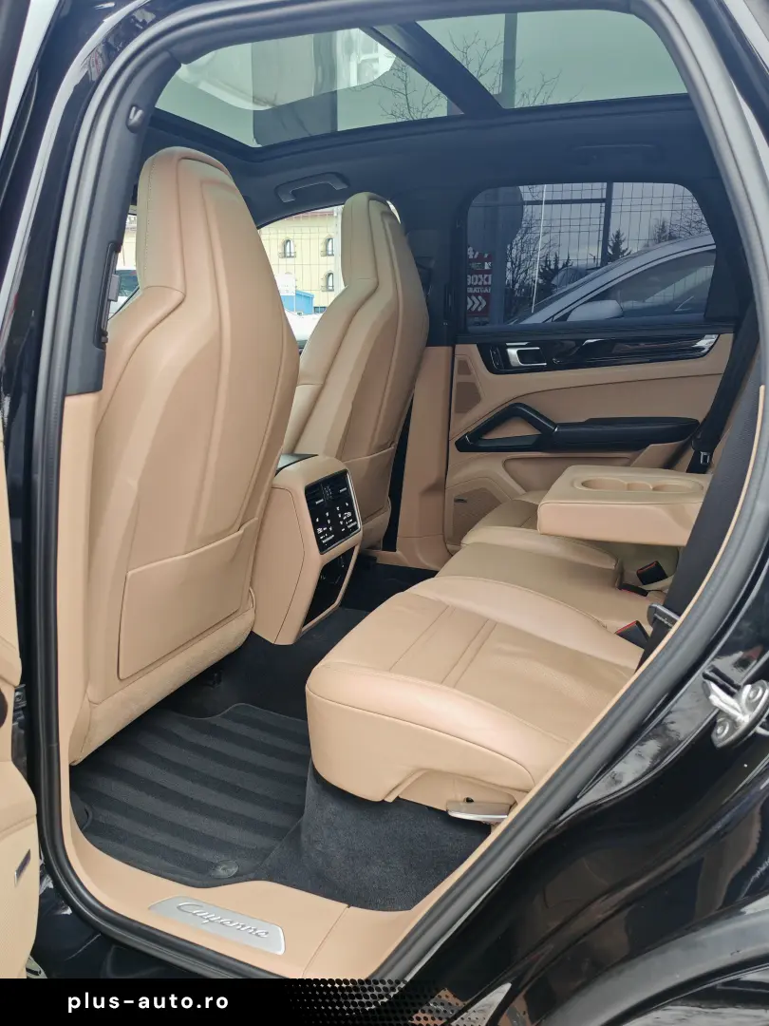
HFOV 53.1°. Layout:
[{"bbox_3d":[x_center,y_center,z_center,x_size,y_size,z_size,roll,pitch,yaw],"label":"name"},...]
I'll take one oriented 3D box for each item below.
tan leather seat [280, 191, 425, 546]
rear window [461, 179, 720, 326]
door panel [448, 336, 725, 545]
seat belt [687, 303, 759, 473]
[{"bbox_3d":[-0.131,-0.318,1.967,0.274,0.922,0.537,11,19,19],"label":"tan leather seat"},{"bbox_3d":[0.516,-0.678,2.062,0.628,0.390,0.041,6,35,20],"label":"rear window"},{"bbox_3d":[0.544,-0.154,2.148,0.790,0.658,0.132,6,18,20],"label":"door panel"},{"bbox_3d":[0.821,-0.290,1.859,0.081,0.436,0.071,16,21,17],"label":"seat belt"}]

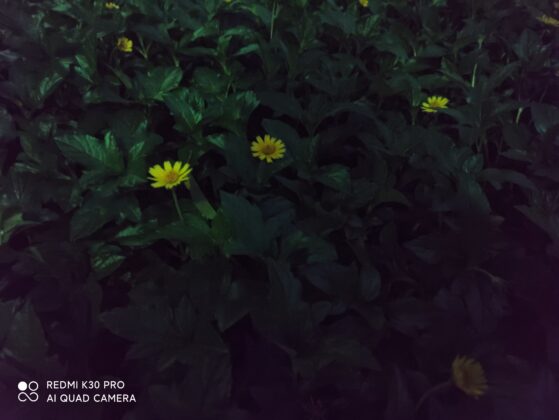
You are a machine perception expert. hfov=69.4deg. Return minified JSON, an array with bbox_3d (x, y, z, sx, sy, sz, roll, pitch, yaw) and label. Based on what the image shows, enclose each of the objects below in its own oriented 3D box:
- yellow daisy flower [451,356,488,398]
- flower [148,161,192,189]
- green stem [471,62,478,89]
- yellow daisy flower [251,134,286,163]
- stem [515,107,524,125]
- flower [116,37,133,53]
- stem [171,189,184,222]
[{"bbox_3d":[0.141,0.124,0.300,0.032,0.014,0.032,34,43,8],"label":"yellow daisy flower"},{"bbox_3d":[-0.090,-0.029,0.335,0.036,0.013,0.036,6,45,0],"label":"flower"},{"bbox_3d":[0.305,-0.207,0.631,0.003,0.042,0.003,9,36,23],"label":"green stem"},{"bbox_3d":[-0.011,-0.059,0.390,0.035,0.011,0.035,-5,59,-6],"label":"yellow daisy flower"},{"bbox_3d":[0.301,-0.117,0.507,0.003,0.025,0.003,14,37,27],"label":"stem"},{"bbox_3d":[-0.299,-0.319,0.780,0.014,0.034,0.034,-16,20,41],"label":"flower"},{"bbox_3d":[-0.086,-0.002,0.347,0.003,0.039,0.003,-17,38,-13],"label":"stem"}]

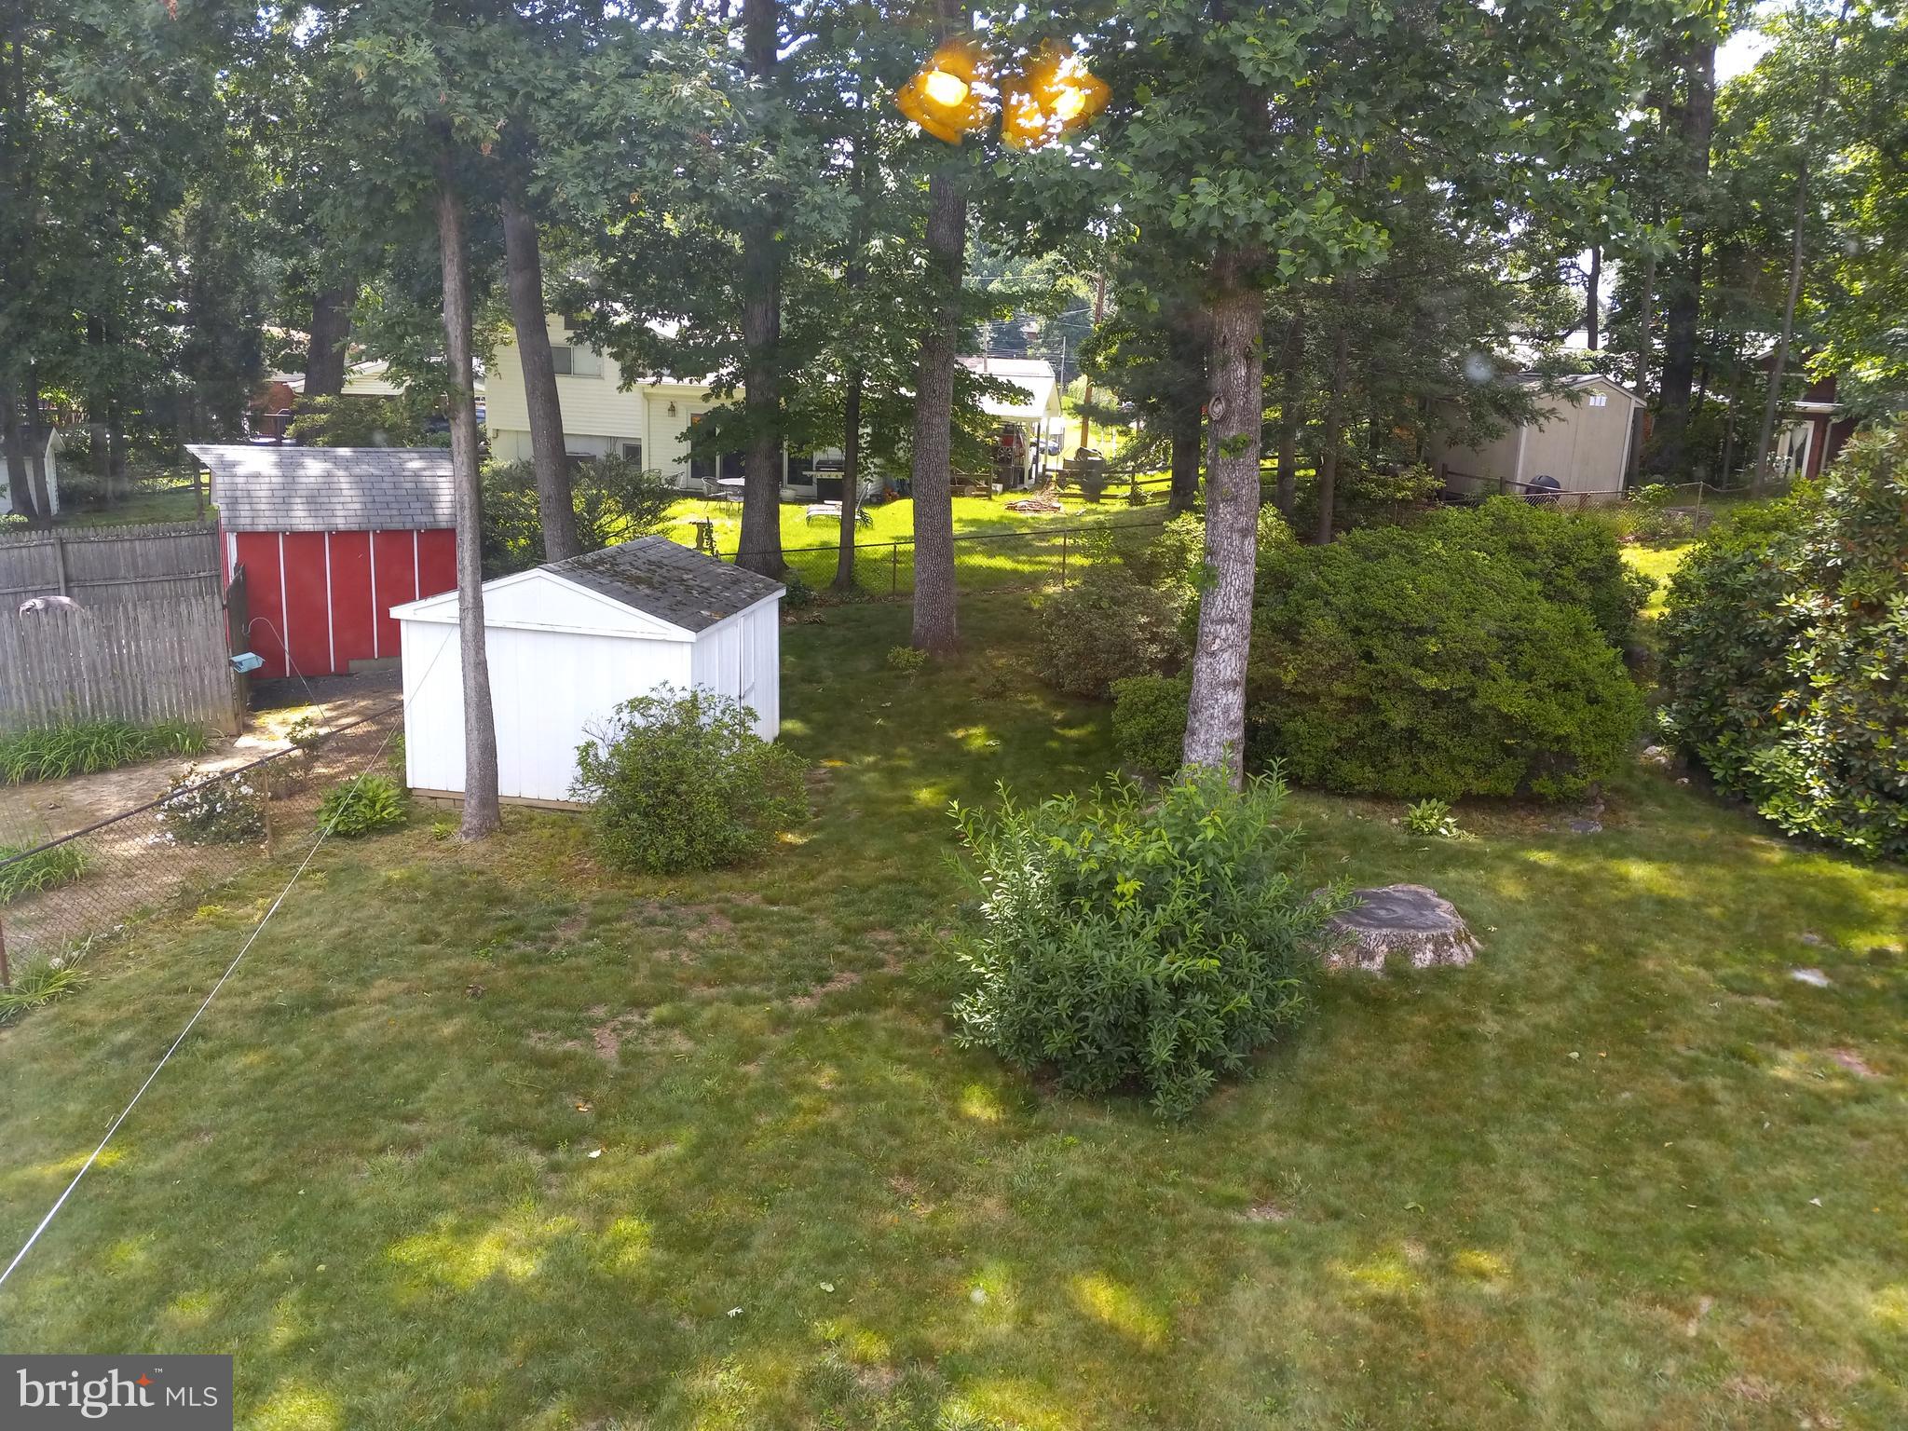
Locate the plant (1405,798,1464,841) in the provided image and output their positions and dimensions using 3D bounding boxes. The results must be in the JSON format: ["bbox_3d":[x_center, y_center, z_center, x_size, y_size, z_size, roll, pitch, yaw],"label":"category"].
[{"bbox_3d":[4.398,0.927,13.643,0.537,0.325,0.537,7,14,18],"label":"plant"}]

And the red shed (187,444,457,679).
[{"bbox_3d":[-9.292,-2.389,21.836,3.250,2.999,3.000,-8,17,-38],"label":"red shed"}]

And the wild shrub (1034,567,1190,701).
[{"bbox_3d":[2.024,-1.120,19.202,1.994,1.540,1.894,4,13,6],"label":"wild shrub"}]

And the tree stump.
[{"bbox_3d":[3.436,1.584,11.410,1.159,0.287,1.159,7,14,18],"label":"tree stump"}]

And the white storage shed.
[{"bbox_3d":[-3.835,-0.559,16.376,3.191,2.528,3.246,5,13,8],"label":"white storage shed"}]

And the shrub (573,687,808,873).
[{"bbox_3d":[-2.420,0.522,13.733,2.125,1.462,1.950,0,13,-10],"label":"shrub"}]

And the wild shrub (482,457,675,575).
[{"bbox_3d":[-6.554,-3.136,26.046,3.309,2.749,2.900,-1,14,-14],"label":"wild shrub"}]

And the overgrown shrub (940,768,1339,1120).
[{"bbox_3d":[1.238,1.327,9.580,2.530,1.831,2.403,5,13,8],"label":"overgrown shrub"}]

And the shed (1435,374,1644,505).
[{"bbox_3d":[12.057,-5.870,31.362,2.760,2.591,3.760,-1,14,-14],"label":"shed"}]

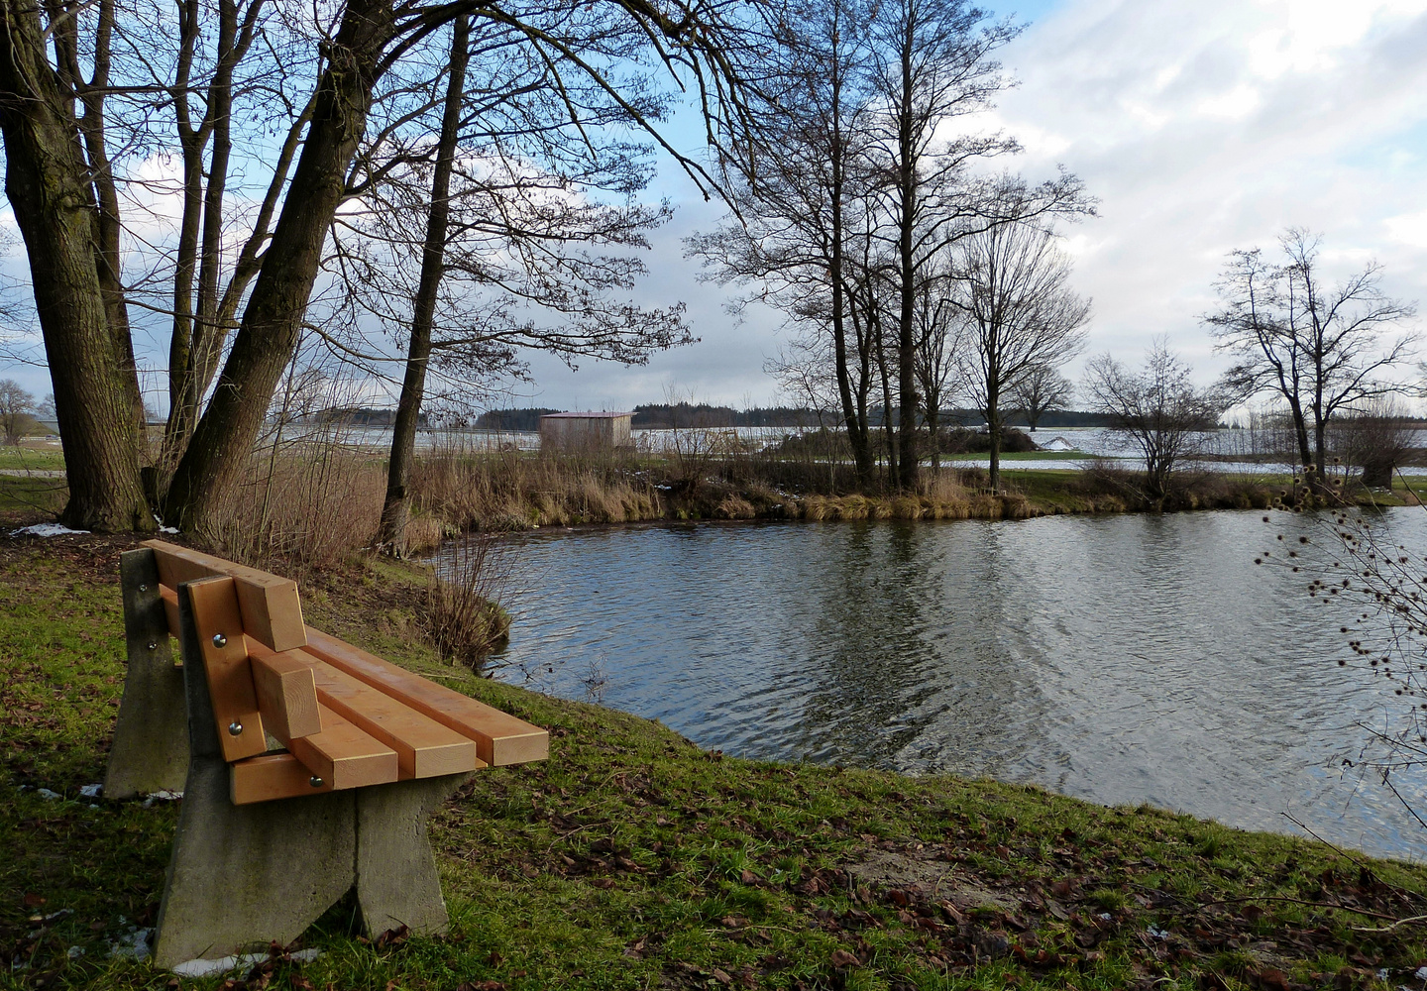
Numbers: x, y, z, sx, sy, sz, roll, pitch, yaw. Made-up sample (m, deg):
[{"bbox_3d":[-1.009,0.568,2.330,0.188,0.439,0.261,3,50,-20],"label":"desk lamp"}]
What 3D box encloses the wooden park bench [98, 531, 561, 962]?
[{"bbox_3d":[-1.159,0.543,2.663,0.629,0.798,2.079,0,0,-34],"label":"wooden park bench"}]

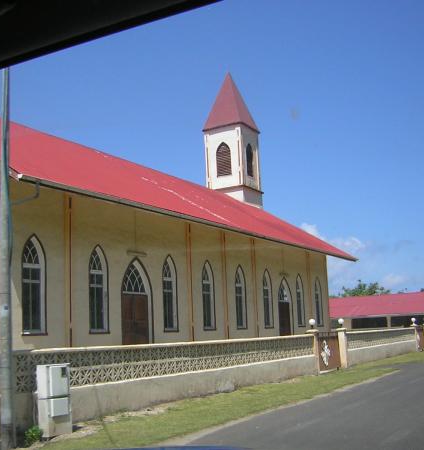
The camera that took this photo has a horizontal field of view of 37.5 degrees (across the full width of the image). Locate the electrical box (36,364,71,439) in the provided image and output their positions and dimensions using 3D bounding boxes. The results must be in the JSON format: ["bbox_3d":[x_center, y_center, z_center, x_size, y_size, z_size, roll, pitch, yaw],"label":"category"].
[{"bbox_3d":[-2.061,2.291,8.162,0.240,0.900,0.420,-8,-11,30],"label":"electrical box"}]

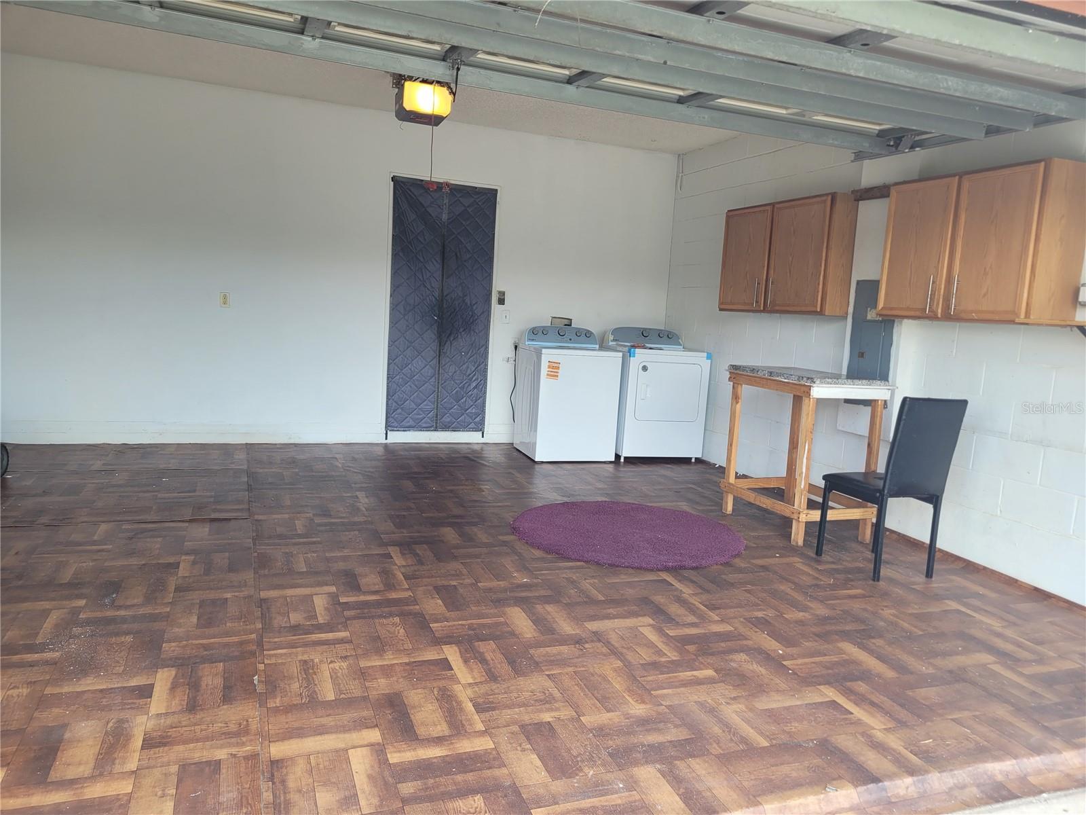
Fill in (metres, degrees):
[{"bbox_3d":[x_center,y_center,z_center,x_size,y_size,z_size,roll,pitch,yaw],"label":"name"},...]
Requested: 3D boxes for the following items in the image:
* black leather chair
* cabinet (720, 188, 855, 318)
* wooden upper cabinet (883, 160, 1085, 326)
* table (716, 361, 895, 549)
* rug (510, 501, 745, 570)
[{"bbox_3d":[1.796,0.386,4.254,0.420,0.930,0.550,1,7,-19],"label":"black leather chair"},{"bbox_3d":[1.735,-1.043,5.762,0.320,0.765,1.220,1,7,-20],"label":"cabinet"},{"bbox_3d":[2.278,-0.837,4.298,0.320,0.755,0.980,1,7,-20],"label":"wooden upper cabinet"},{"bbox_3d":[1.583,0.264,5.061,0.600,0.953,0.900,1,7,-20],"label":"table"},{"bbox_3d":[0.479,0.706,4.672,1.320,0.030,1.320,3,7,0],"label":"rug"}]

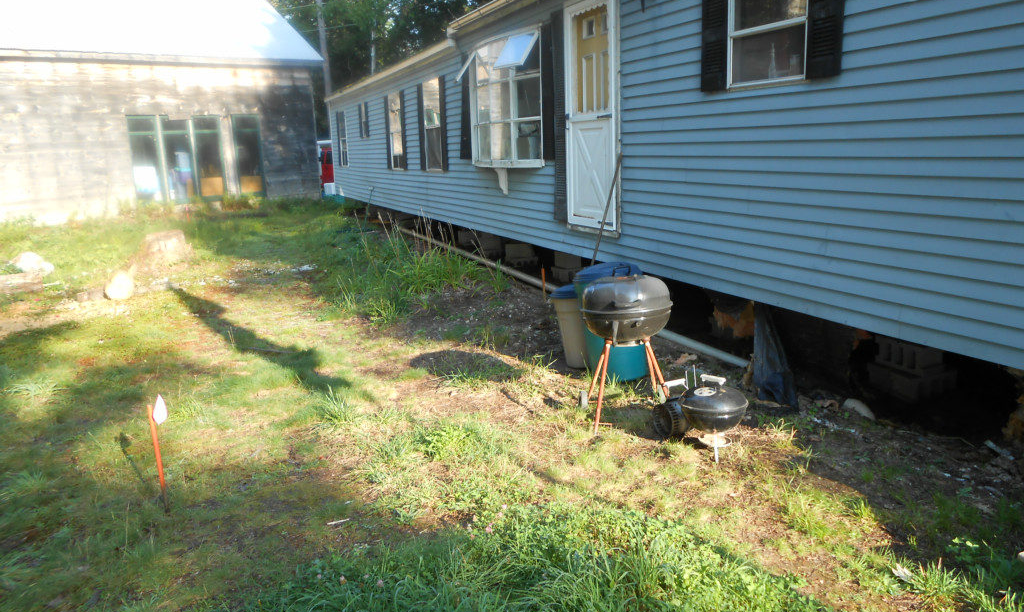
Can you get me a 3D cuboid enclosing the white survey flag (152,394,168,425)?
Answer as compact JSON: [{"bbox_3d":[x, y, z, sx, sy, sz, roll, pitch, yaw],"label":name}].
[{"bbox_3d":[-1.673,0.492,3.660,0.075,0.145,0.040,-8,13,-25],"label":"white survey flag"}]

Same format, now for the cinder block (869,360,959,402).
[{"bbox_3d":[2.758,0.519,5.354,0.400,0.194,0.360,-7,13,-21],"label":"cinder block"}]

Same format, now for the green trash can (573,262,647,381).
[{"bbox_3d":[0.741,0.103,5.450,0.570,0.780,0.570,-4,11,1],"label":"green trash can"}]

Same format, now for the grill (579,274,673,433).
[{"bbox_3d":[0.731,0.267,4.950,0.600,0.950,0.600,0,12,8],"label":"grill"}]

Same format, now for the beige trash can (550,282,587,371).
[{"bbox_3d":[0.533,0.147,6.120,0.430,0.640,0.430,-1,12,5],"label":"beige trash can"}]

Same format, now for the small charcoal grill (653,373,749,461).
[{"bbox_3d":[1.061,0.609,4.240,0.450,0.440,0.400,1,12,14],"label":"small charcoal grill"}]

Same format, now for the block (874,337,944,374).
[{"bbox_3d":[2.688,0.325,5.230,0.200,0.194,0.400,-7,13,-21],"label":"block"}]

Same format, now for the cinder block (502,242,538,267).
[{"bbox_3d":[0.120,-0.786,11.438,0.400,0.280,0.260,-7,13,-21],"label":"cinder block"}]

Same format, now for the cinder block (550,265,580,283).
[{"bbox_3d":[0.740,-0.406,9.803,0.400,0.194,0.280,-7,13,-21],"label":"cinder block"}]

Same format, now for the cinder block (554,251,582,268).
[{"bbox_3d":[0.683,-0.605,9.779,0.220,0.194,0.380,-7,13,-21],"label":"cinder block"}]

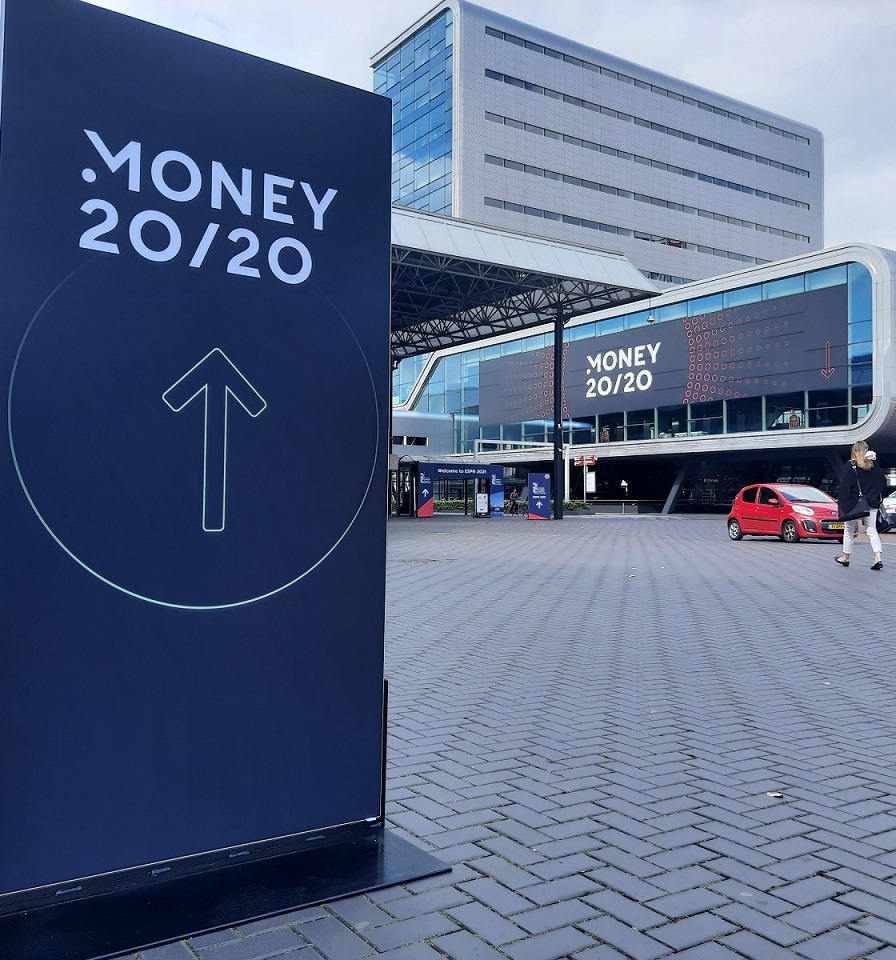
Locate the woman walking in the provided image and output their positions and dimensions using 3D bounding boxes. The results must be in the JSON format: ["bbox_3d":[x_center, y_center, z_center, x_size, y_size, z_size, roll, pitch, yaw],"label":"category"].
[{"bbox_3d":[5.660,0.342,12.650,0.560,1.740,0.600,1,-1,-16],"label":"woman walking"}]

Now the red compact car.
[{"bbox_3d":[8.800,0.836,23.550,1.650,1.470,3.440,1,-1,-17],"label":"red compact car"}]

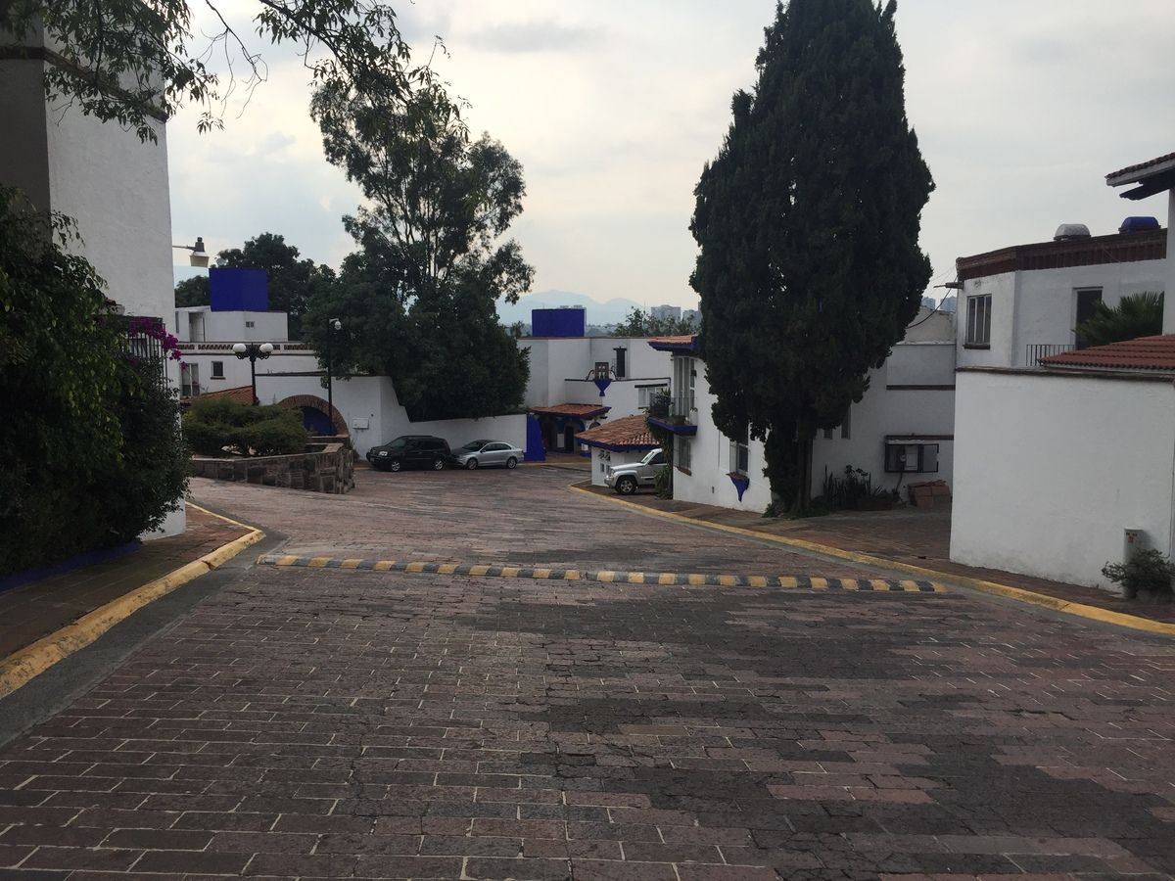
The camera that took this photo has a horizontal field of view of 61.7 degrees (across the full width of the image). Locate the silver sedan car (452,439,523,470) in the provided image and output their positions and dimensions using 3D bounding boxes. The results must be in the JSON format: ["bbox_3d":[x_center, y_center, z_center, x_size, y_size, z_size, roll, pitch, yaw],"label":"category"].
[{"bbox_3d":[-5.630,0.719,54.574,4.620,1.460,1.780,-5,8,-40],"label":"silver sedan car"}]

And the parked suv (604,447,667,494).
[{"bbox_3d":[2.950,1.312,41.565,4.500,1.790,1.840,-2,6,-15],"label":"parked suv"}]

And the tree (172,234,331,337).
[{"bbox_3d":[-26.563,-9.347,77.447,12.800,13.600,12.000,-2,6,-19],"label":"tree"}]

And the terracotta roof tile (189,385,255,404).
[{"bbox_3d":[-18.588,-2.314,50.032,3.600,1.200,3.200,0,6,0],"label":"terracotta roof tile"}]

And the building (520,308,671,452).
[{"bbox_3d":[1.200,-4.214,65.921,10.000,9.000,10.500,-5,8,-41],"label":"building"}]

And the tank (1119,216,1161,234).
[{"bbox_3d":[10.908,-4.268,19.460,0.750,0.360,0.750,3,7,23],"label":"tank"}]

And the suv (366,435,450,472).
[{"bbox_3d":[-9.400,0.677,52.056,4.500,1.700,1.770,-5,8,-42],"label":"suv"}]

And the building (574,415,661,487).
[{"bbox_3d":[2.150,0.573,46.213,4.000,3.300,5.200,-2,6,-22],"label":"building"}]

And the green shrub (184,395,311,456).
[{"bbox_3d":[-13.227,-0.512,38.155,4.500,2.300,3.500,-2,6,-19],"label":"green shrub"}]

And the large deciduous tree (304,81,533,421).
[{"bbox_3d":[-9.826,-10.339,57.233,12.800,21.400,11.500,-1,6,-10],"label":"large deciduous tree"}]

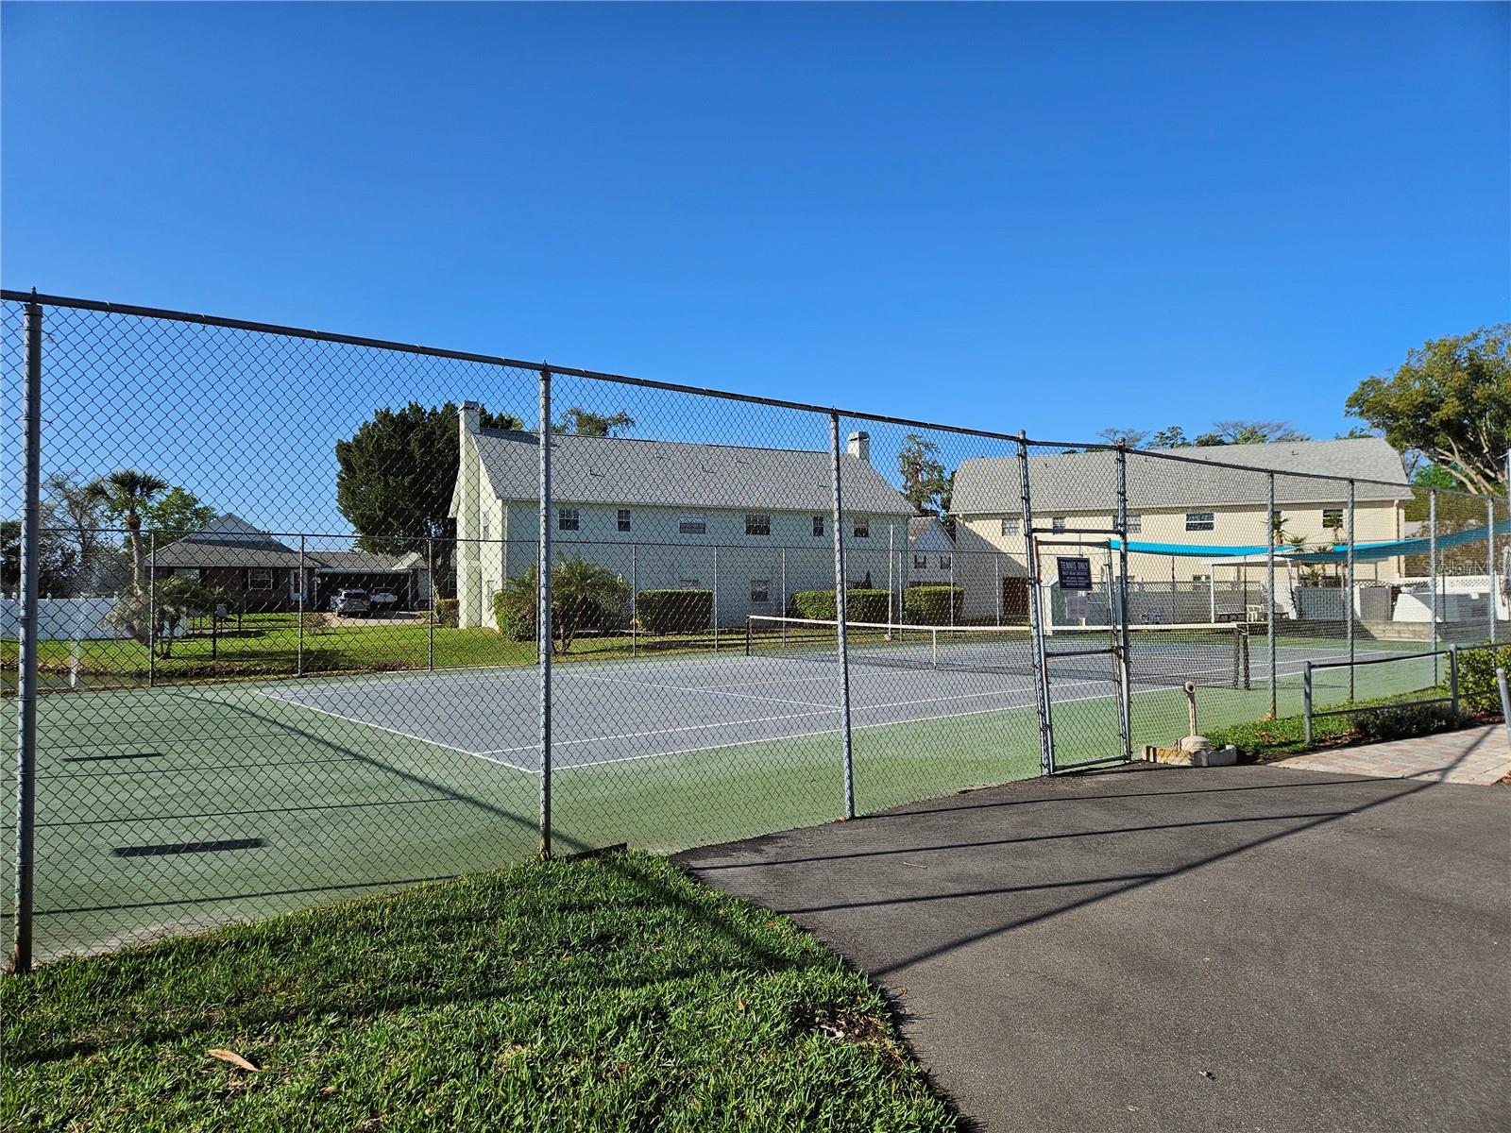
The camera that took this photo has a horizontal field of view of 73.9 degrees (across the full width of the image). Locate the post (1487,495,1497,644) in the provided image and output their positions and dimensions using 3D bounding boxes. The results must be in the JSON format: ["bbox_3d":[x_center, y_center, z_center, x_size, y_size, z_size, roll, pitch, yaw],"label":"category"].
[{"bbox_3d":[13.010,0.319,17.690,0.072,3.161,0.072,1,-2,-39],"label":"post"}]

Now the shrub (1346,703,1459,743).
[{"bbox_3d":[7.165,1.703,11.100,1.500,0.380,0.500,0,-2,-25],"label":"shrub"}]

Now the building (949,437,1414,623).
[{"bbox_3d":[22.246,-1.811,54.830,21.600,8.850,9.200,-1,-2,21],"label":"building"}]

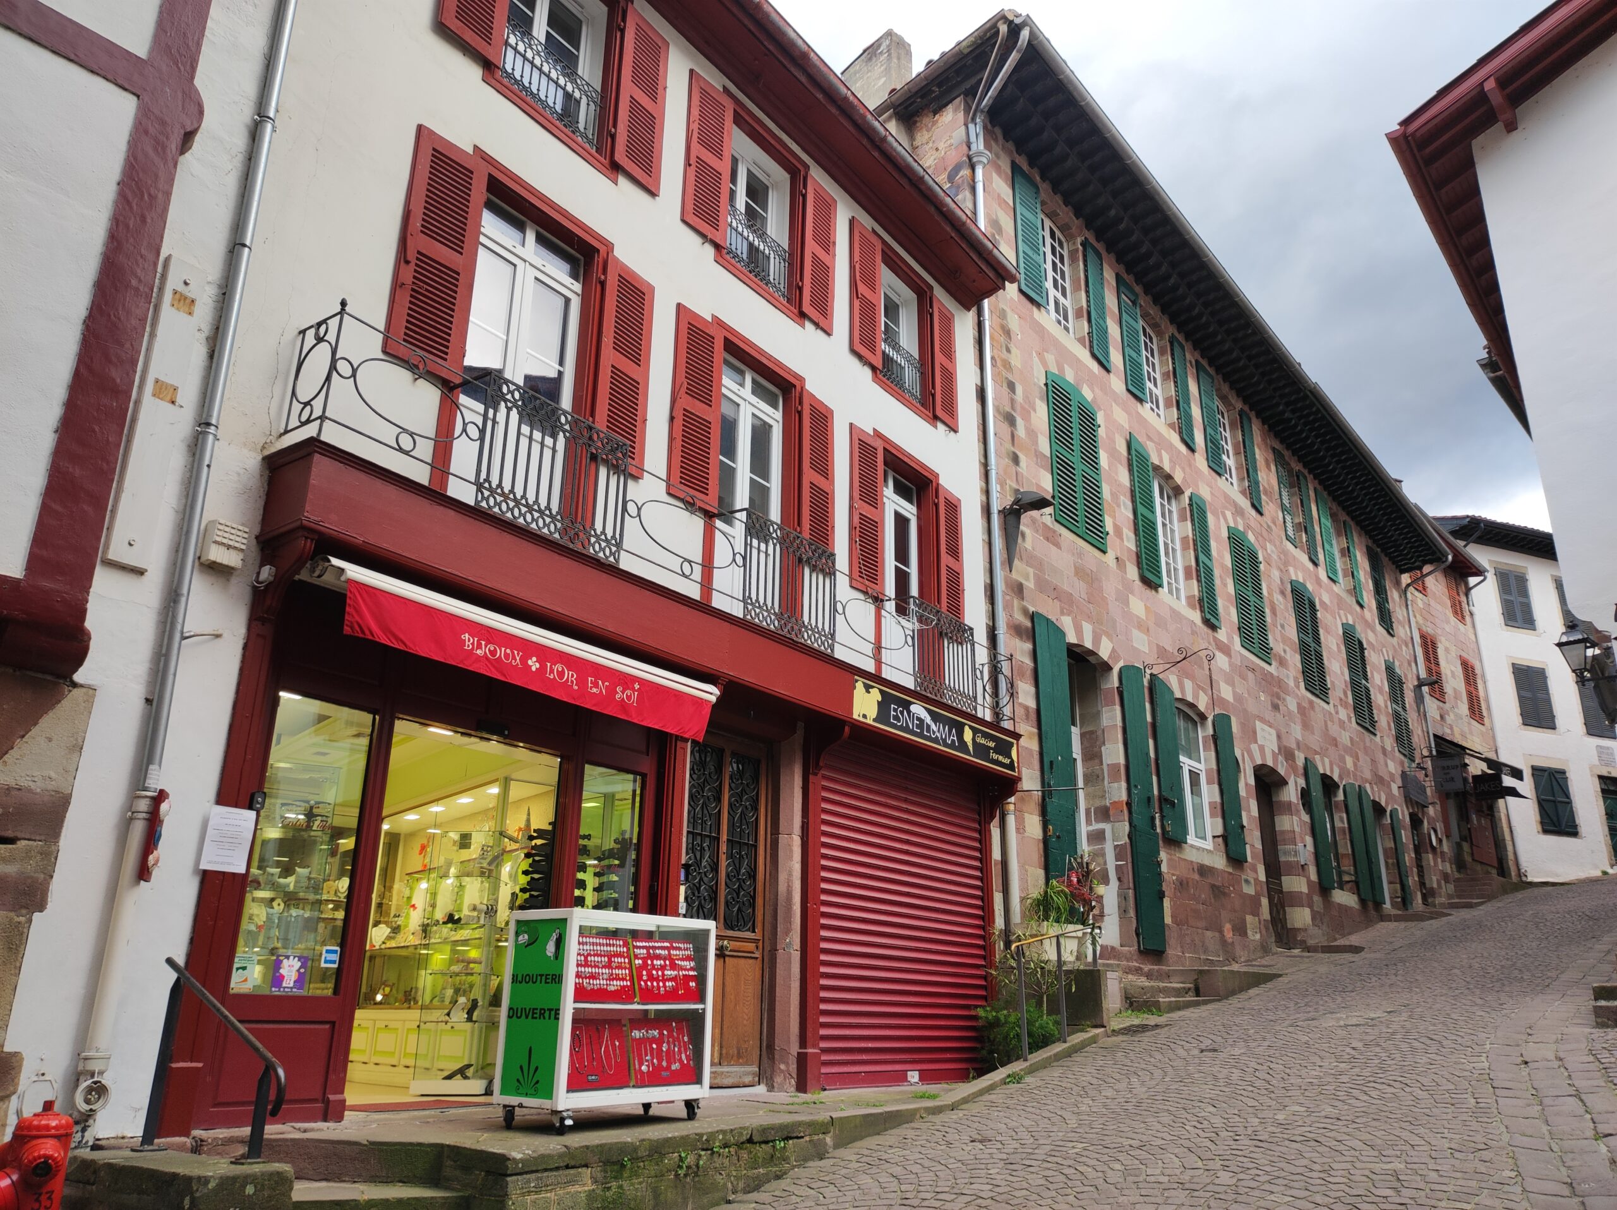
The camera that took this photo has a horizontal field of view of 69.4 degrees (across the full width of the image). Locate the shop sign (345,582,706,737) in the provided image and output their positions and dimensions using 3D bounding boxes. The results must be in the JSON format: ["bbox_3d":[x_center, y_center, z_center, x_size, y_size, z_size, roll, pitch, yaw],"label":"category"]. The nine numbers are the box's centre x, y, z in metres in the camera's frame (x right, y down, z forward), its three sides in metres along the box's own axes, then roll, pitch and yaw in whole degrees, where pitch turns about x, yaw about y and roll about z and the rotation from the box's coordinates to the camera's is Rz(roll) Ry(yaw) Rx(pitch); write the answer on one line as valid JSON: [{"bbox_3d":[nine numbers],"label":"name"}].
[{"bbox_3d":[-1.491,0.402,6.863,0.080,0.290,2.770,-13,-23,34],"label":"shop sign"}]

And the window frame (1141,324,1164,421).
[{"bbox_3d":[5.534,-3.964,19.174,0.080,1.740,1.240,-15,-25,37],"label":"window frame"}]

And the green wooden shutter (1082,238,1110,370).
[{"bbox_3d":[4.322,-4.485,17.379,0.050,2.060,0.730,-12,-23,32],"label":"green wooden shutter"}]

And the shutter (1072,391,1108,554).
[{"bbox_3d":[3.861,-1.852,15.967,0.060,2.266,0.668,-15,-25,37],"label":"shutter"}]

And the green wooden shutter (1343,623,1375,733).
[{"bbox_3d":[12.491,1.636,26.477,0.060,2.510,1.470,-15,-25,37],"label":"green wooden shutter"}]

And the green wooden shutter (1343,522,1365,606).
[{"bbox_3d":[13.212,-0.997,28.237,0.060,2.240,0.700,-15,-25,37],"label":"green wooden shutter"}]

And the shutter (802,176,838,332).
[{"bbox_3d":[0.128,-3.627,11.989,0.055,1.680,0.555,-14,-24,34],"label":"shutter"}]

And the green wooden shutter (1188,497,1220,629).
[{"bbox_3d":[5.937,-0.690,17.440,0.050,2.062,0.645,-15,-25,37],"label":"green wooden shutter"}]

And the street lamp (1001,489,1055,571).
[{"bbox_3d":[2.530,-0.879,13.427,0.580,1.002,0.300,-14,-24,37],"label":"street lamp"}]

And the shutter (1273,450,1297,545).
[{"bbox_3d":[8.968,-1.992,21.932,0.050,1.848,0.609,-15,-25,37],"label":"shutter"}]

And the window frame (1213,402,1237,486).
[{"bbox_3d":[7.971,-3.138,22.635,0.090,2.020,1.340,-15,-25,37],"label":"window frame"}]

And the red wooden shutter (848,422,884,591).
[{"bbox_3d":[0.560,-0.882,11.073,0.050,1.664,0.527,-16,-26,38],"label":"red wooden shutter"}]

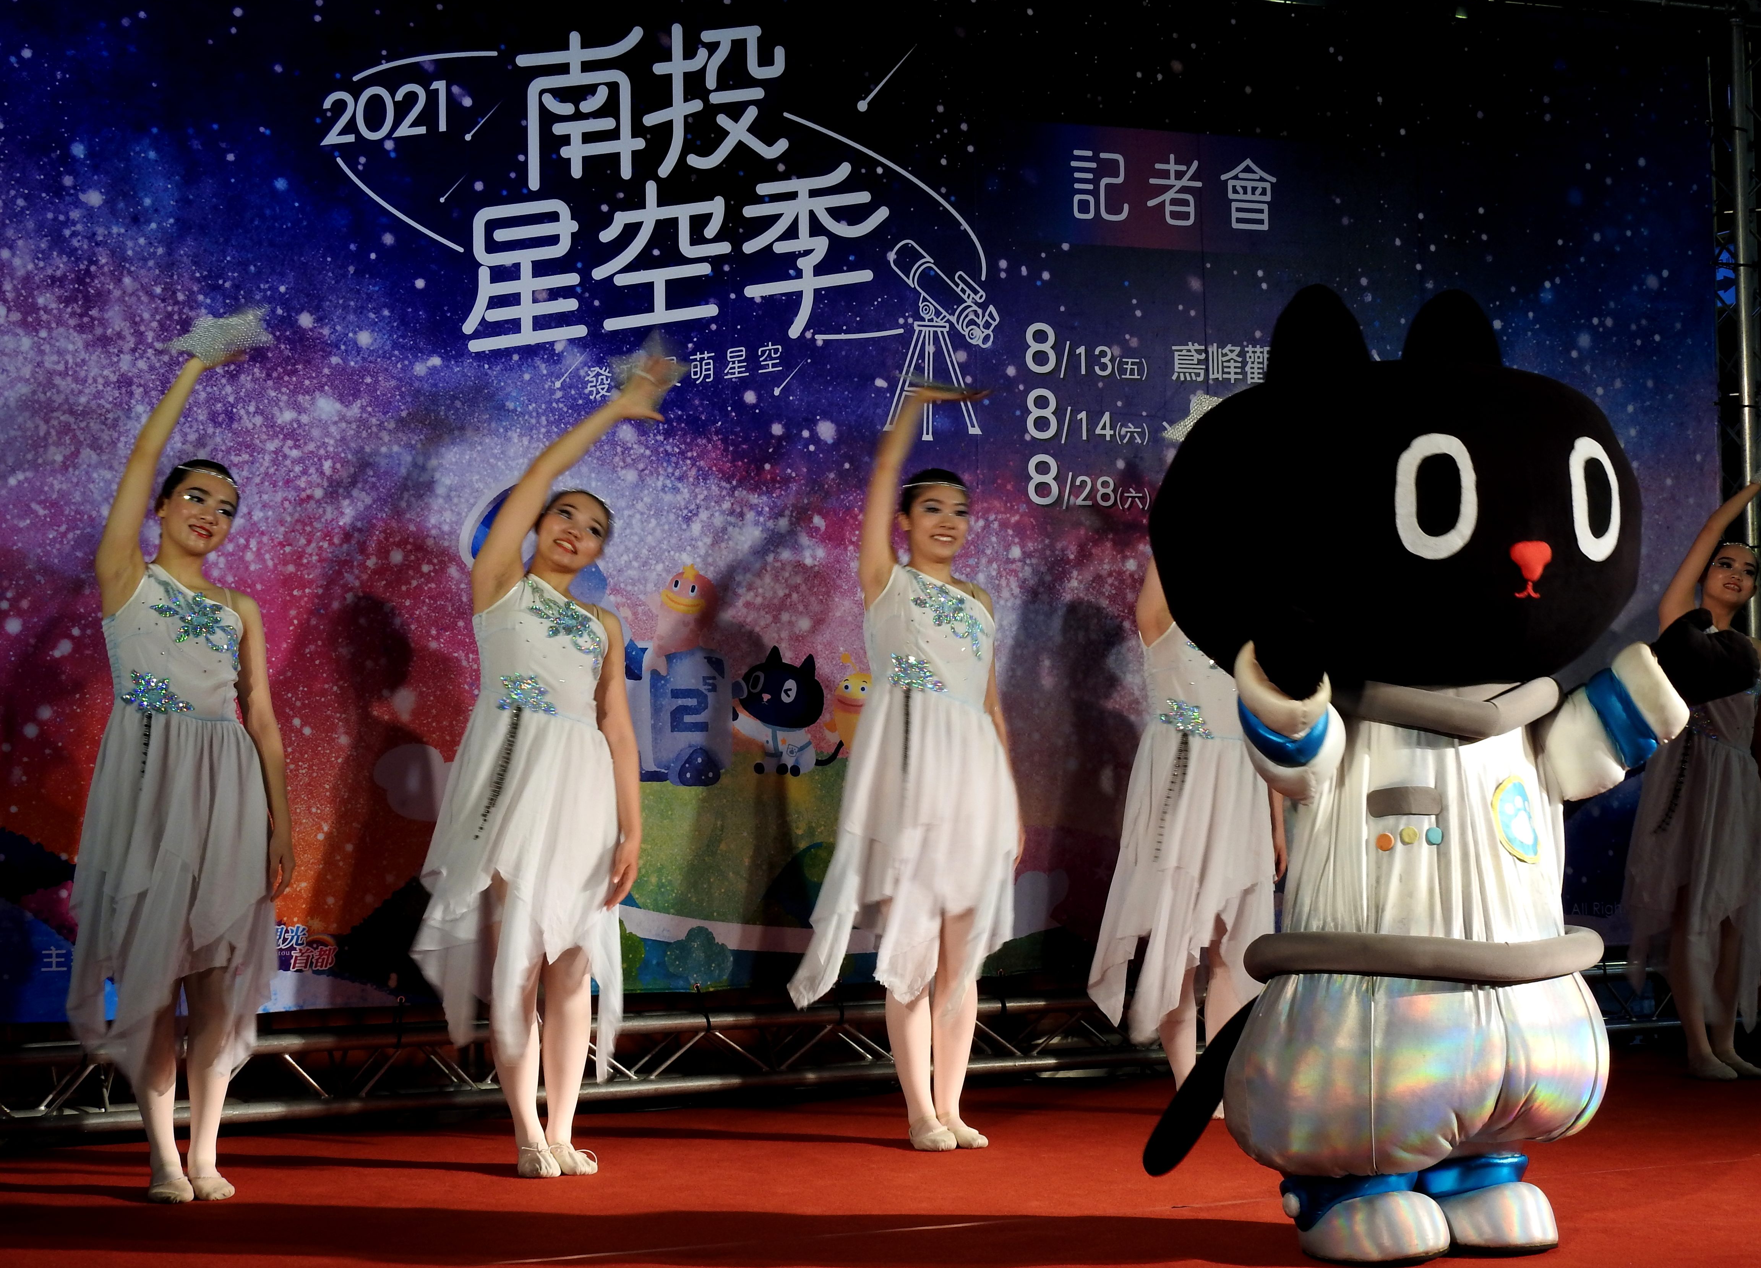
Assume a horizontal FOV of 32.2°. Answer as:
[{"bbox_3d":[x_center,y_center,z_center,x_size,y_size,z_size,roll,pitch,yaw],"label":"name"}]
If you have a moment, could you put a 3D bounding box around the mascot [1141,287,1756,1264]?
[{"bbox_3d":[1.072,0.239,5.859,1.060,1.824,0.850,-1,-2,-22],"label":"mascot"}]

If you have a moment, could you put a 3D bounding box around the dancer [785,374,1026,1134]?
[{"bbox_3d":[0.063,0.306,7.324,0.520,1.808,0.440,-1,-2,-22],"label":"dancer"}]

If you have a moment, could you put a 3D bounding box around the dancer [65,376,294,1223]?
[{"bbox_3d":[-1.543,0.300,6.744,0.460,1.850,0.420,0,-2,-25],"label":"dancer"}]

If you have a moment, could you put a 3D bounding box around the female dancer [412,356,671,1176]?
[{"bbox_3d":[-0.779,0.291,7.012,0.560,1.854,0.450,-1,-2,-22],"label":"female dancer"}]

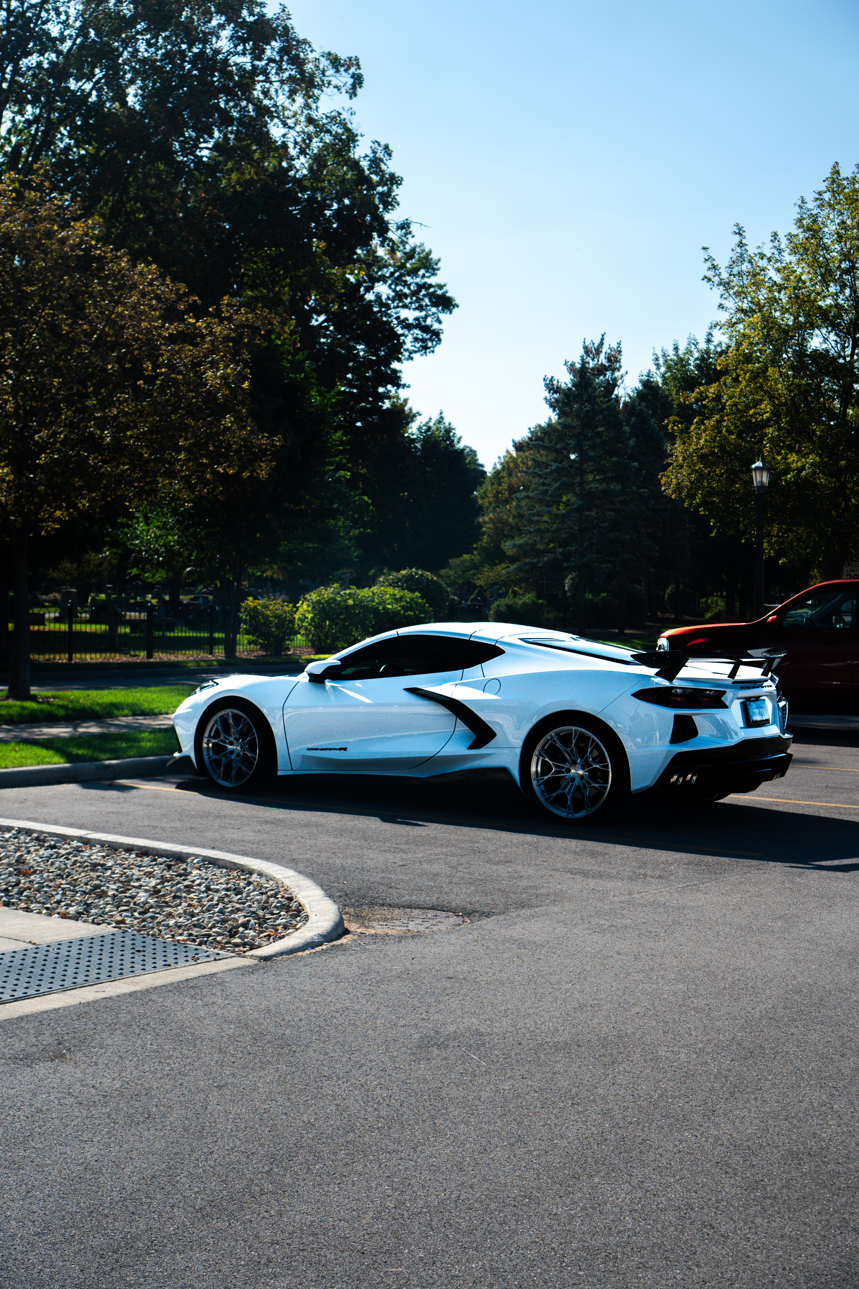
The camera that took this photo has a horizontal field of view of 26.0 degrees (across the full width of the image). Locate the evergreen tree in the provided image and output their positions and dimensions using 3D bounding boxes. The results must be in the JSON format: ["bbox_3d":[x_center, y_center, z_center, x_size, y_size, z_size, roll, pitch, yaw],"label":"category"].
[{"bbox_3d":[5.574,-5.713,67.866,5.335,10.971,5.335,0,1,5],"label":"evergreen tree"}]

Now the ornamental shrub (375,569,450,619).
[{"bbox_3d":[-0.508,-1.131,55.972,2.303,2.312,2.200,0,1,-1],"label":"ornamental shrub"}]

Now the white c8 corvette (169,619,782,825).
[{"bbox_3d":[0.232,0.456,12.940,4.640,1.235,1.950,2,2,34],"label":"white c8 corvette"}]

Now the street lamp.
[{"bbox_3d":[7.314,-1.846,40.944,0.450,4.580,0.450,1,1,10],"label":"street lamp"}]

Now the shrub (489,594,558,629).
[{"bbox_3d":[3.800,-1.230,74.980,2.800,1.636,2.400,0,1,3],"label":"shrub"}]

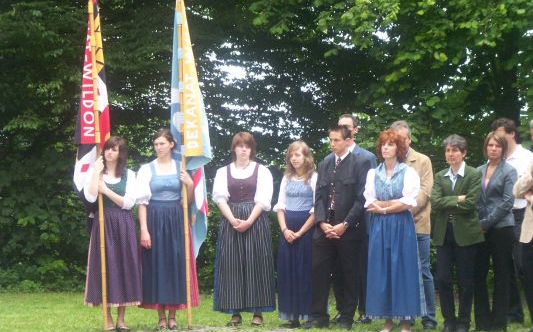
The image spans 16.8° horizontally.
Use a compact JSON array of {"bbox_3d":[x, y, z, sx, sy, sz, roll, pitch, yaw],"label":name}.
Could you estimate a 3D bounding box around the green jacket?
[{"bbox_3d":[1.596,0.324,14.980,0.410,0.690,0.320,0,1,22],"label":"green jacket"}]

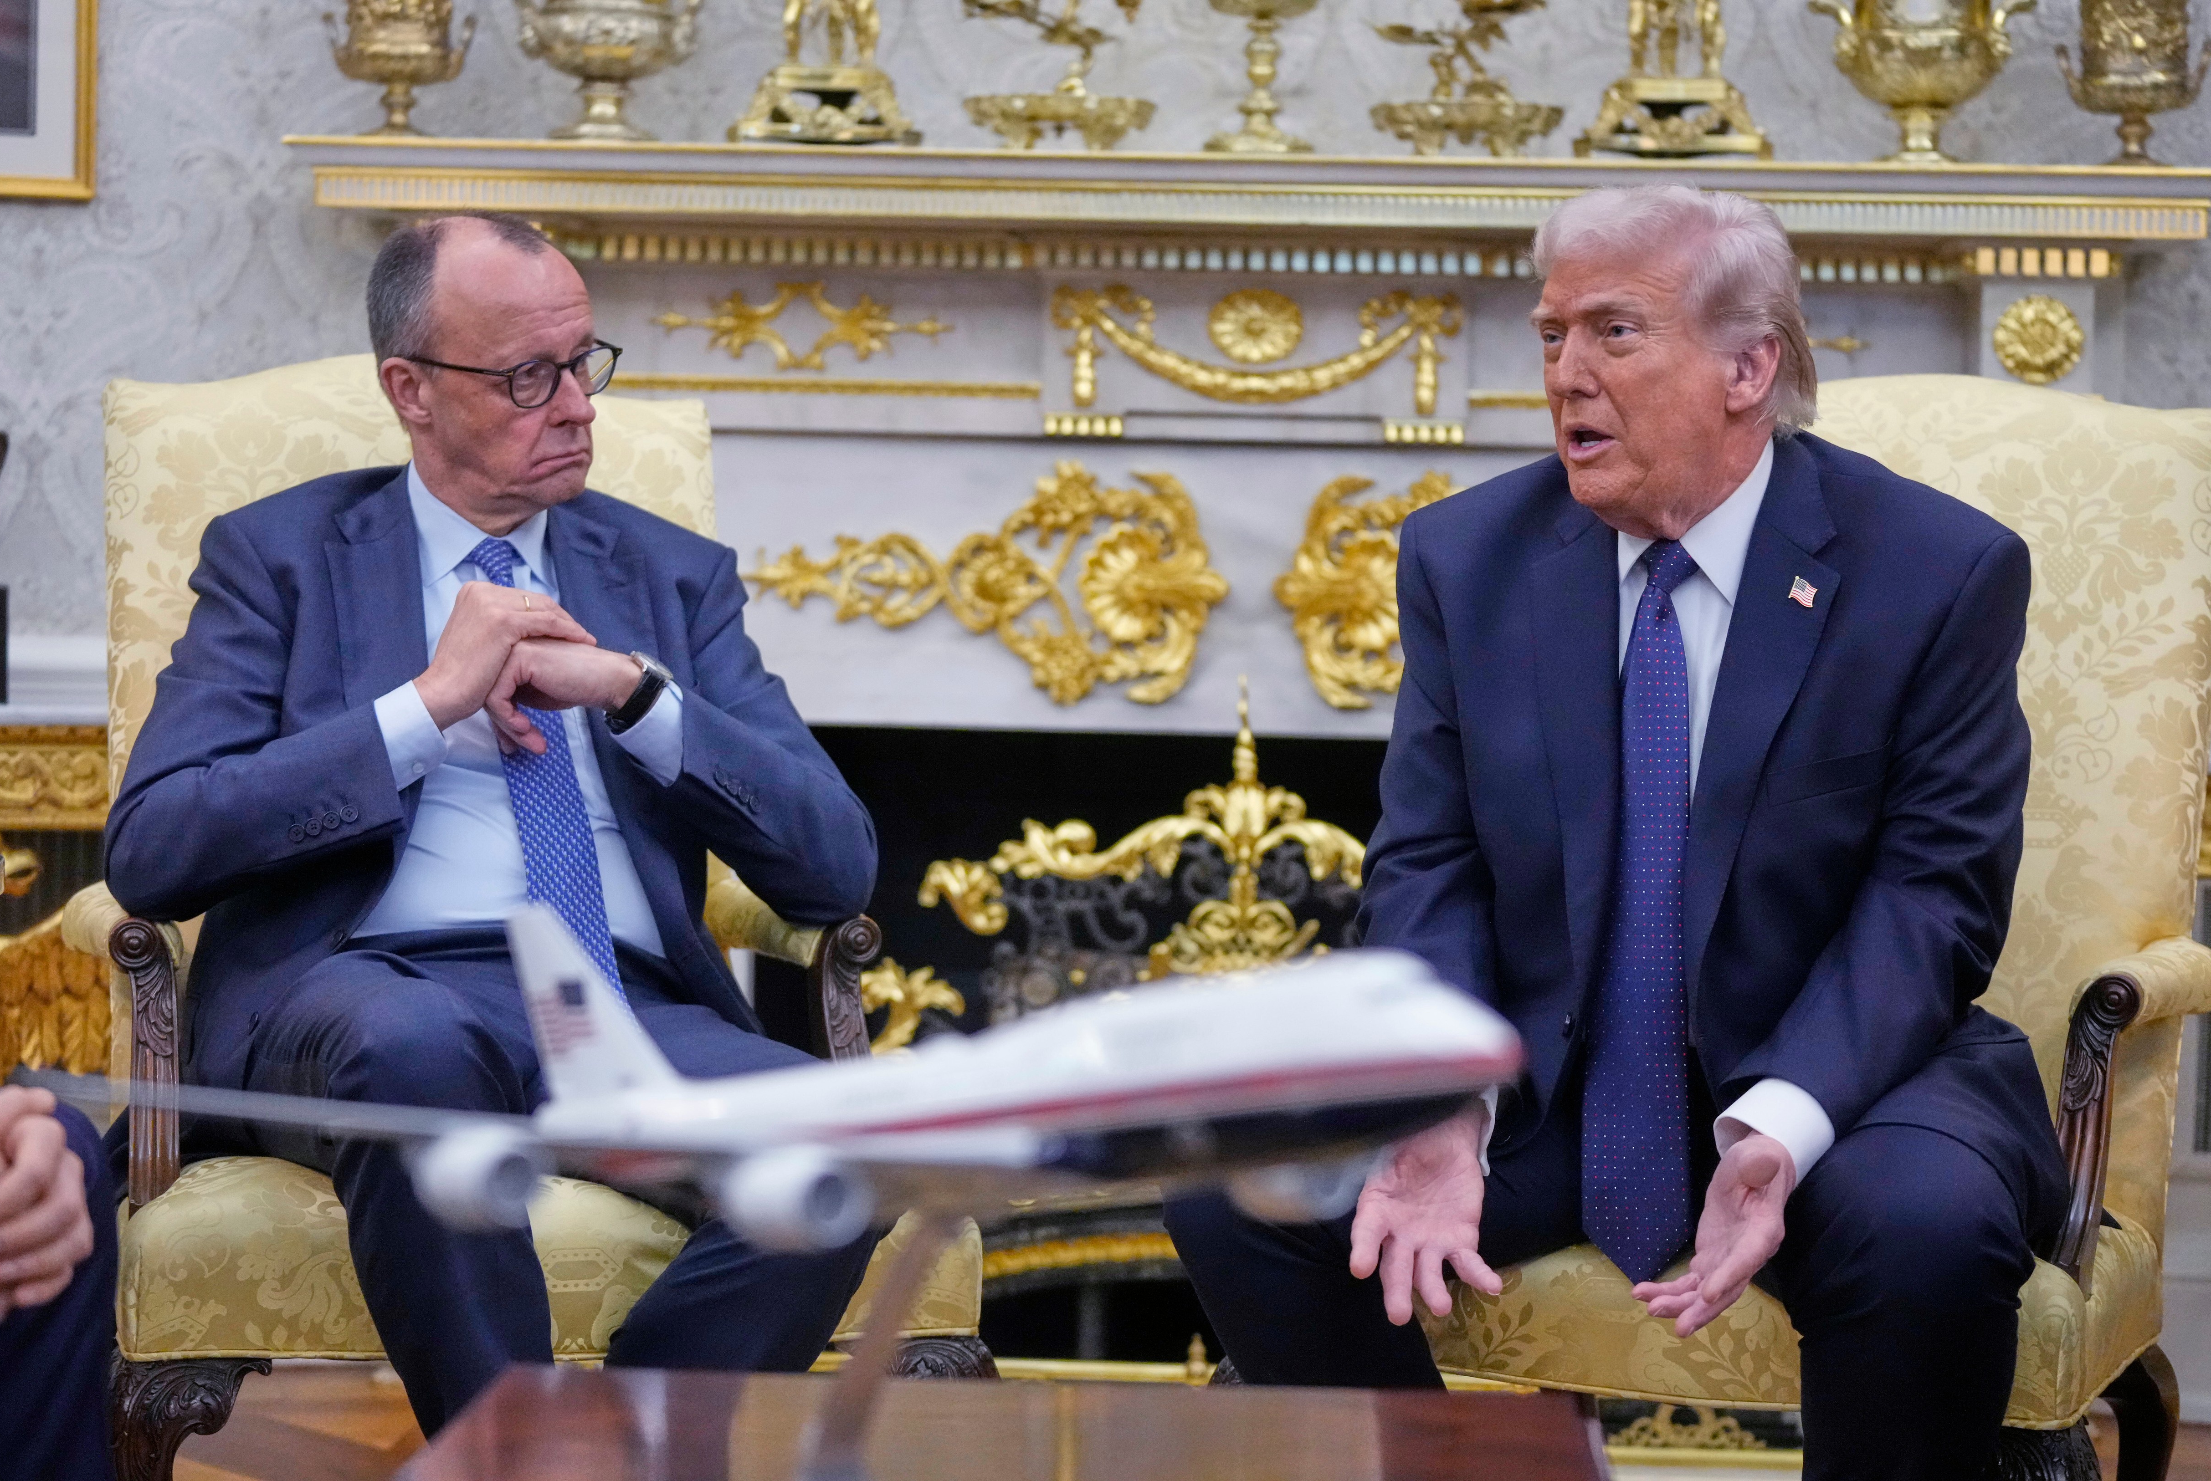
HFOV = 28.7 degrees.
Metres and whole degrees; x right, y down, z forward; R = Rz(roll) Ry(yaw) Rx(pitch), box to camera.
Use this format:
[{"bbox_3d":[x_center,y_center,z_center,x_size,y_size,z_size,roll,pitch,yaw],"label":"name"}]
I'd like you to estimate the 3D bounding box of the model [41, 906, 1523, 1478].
[{"bbox_3d":[-0.078,0.204,1.811,0.685,0.270,0.770,1,1,-35],"label":"model"}]

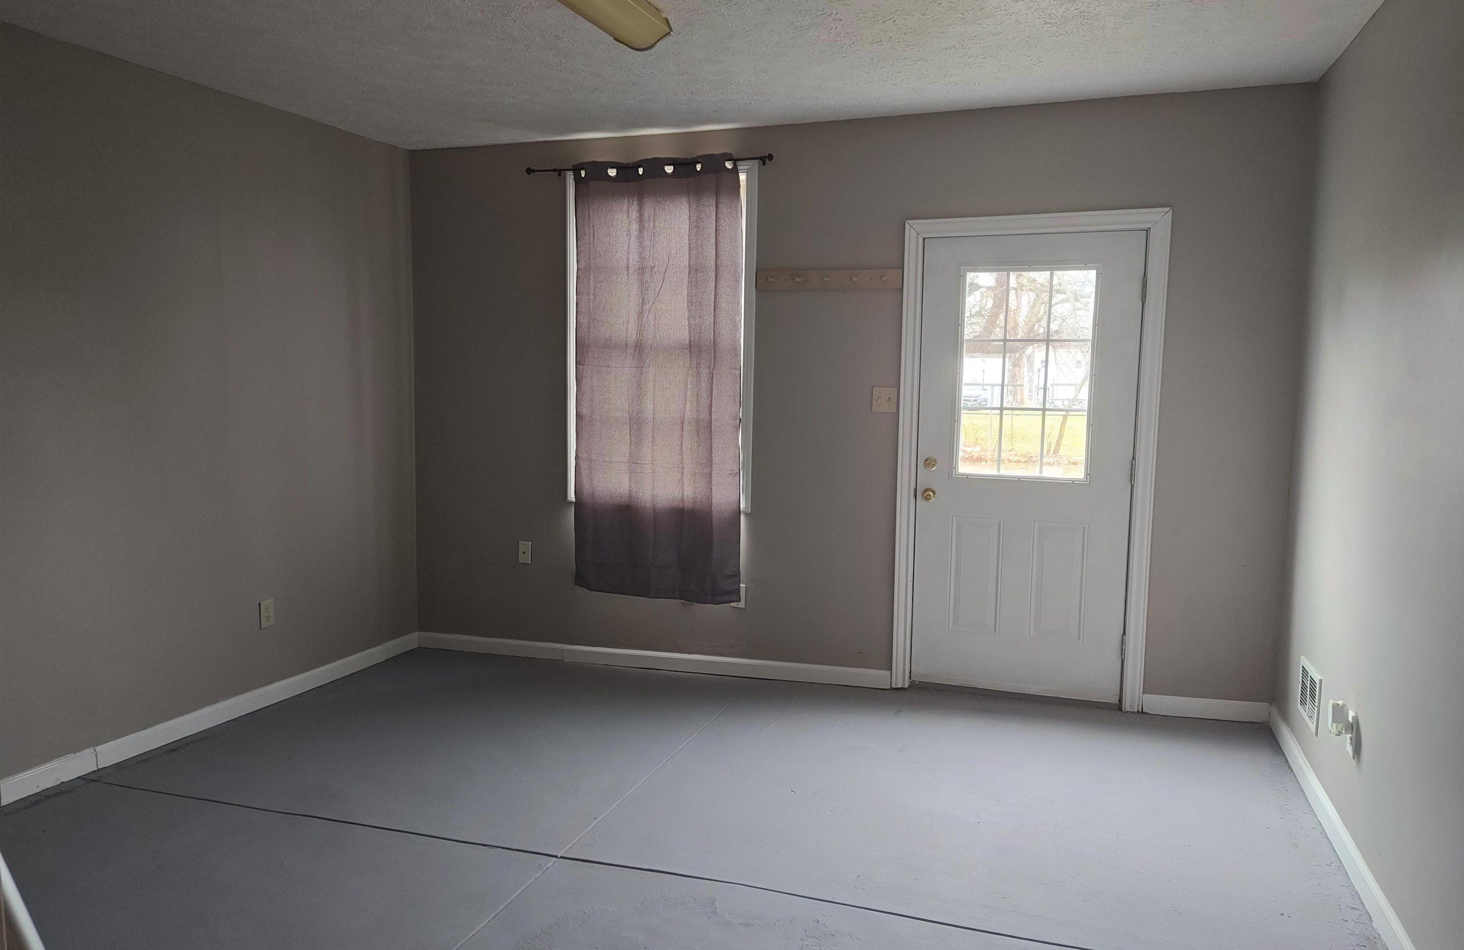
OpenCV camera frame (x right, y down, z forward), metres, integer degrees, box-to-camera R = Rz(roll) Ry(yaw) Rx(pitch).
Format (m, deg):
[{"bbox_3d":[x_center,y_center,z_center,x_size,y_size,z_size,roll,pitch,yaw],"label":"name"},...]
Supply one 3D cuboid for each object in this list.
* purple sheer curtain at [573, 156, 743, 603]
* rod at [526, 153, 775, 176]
[{"bbox_3d":[-0.373,-0.451,4.751,0.875,2.117,0.085,3,6,19],"label":"purple sheer curtain"},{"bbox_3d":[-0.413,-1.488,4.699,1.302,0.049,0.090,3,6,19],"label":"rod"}]

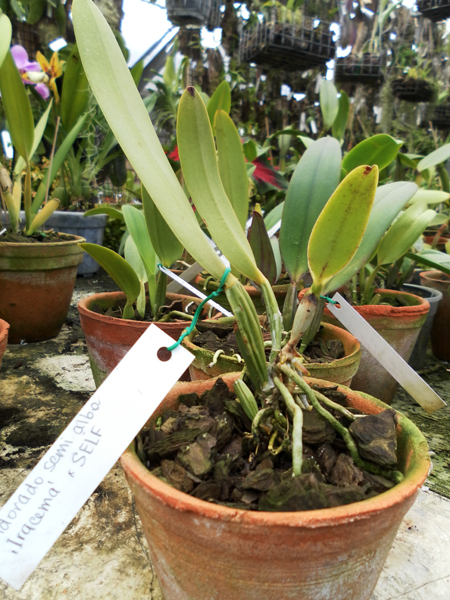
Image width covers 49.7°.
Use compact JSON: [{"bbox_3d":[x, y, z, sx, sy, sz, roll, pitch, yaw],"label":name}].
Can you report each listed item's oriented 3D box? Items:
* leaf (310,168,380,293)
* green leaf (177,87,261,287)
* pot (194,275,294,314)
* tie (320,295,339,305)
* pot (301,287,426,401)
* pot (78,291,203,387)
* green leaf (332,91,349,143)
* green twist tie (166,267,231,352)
[{"bbox_3d":[0.058,-0.034,0.236,0.028,0.071,0.015,25,0,0],"label":"leaf"},{"bbox_3d":[-0.004,-0.047,0.217,0.022,0.092,0.020,-22,16,0],"label":"green leaf"},{"bbox_3d":[0.027,0.030,0.662,0.140,0.123,0.140,2,12,-1],"label":"pot"},{"bbox_3d":[0.078,0.000,0.366,0.014,0.008,0.008,2,12,-1],"label":"tie"},{"bbox_3d":[0.151,0.058,0.558,0.140,0.123,0.140,2,12,-1],"label":"pot"},{"bbox_3d":[-0.070,0.066,0.477,0.140,0.123,0.140,2,12,-1],"label":"pot"},{"bbox_3d":[0.262,-0.415,1.100,0.026,0.123,0.020,0,0,17],"label":"green leaf"},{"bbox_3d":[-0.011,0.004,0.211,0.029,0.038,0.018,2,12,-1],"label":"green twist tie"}]

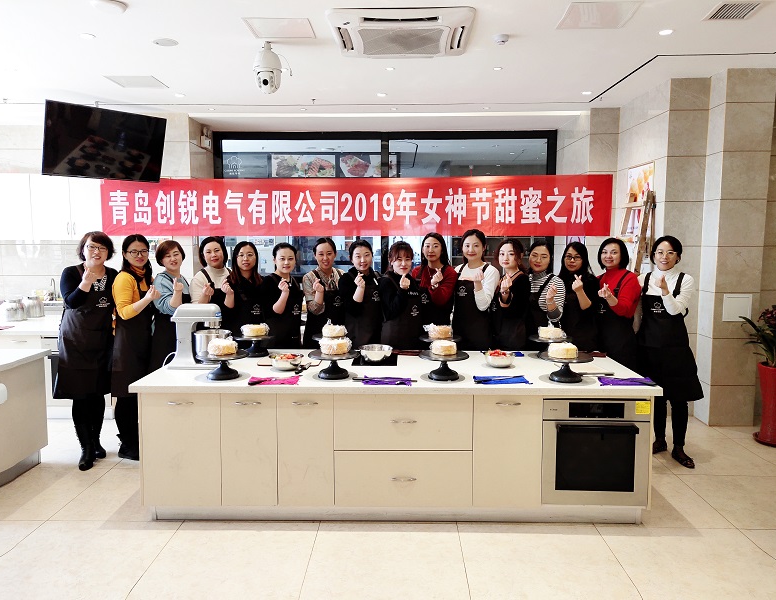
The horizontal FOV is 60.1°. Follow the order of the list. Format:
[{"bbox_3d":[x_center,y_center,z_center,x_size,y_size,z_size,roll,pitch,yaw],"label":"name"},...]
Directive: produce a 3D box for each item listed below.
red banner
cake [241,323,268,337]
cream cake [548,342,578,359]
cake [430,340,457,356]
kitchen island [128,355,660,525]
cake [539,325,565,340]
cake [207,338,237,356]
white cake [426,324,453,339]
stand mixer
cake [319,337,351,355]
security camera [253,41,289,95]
[{"bbox_3d":[-0.466,-1.059,7.595,5.835,0.663,0.020,0,5,6],"label":"red banner"},{"bbox_3d":[-0.948,0.217,4.764,0.178,0.081,0.178,0,5,1],"label":"cake"},{"bbox_3d":[1.024,0.292,3.911,0.173,0.079,0.173,0,5,1],"label":"cream cake"},{"bbox_3d":[0.332,0.290,3.976,0.153,0.074,0.153,0,5,1],"label":"cake"},{"bbox_3d":[0.048,0.837,4.383,2.976,0.811,1.232,0,5,1],"label":"kitchen island"},{"bbox_3d":[1.138,0.222,4.658,0.170,0.084,0.170,0,5,1],"label":"cake"},{"bbox_3d":[-0.991,0.283,4.025,0.170,0.084,0.170,0,5,1],"label":"cake"},{"bbox_3d":[0.368,0.221,4.695,0.170,0.082,0.170,0,5,1],"label":"white cake"},{"bbox_3d":[-1.214,0.230,4.369,0.371,0.406,0.262,0,5,1],"label":"stand mixer"},{"bbox_3d":[-0.317,0.282,4.010,0.180,0.087,0.180,0,5,1],"label":"cake"},{"bbox_3d":[-0.850,-1.657,4.790,0.233,0.381,0.223,0,5,4],"label":"security camera"}]

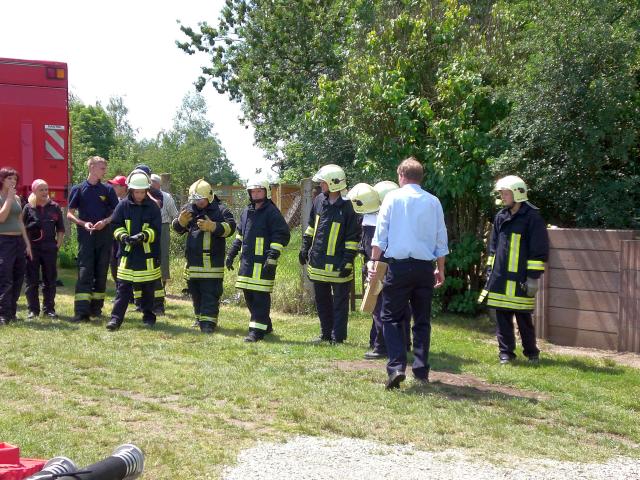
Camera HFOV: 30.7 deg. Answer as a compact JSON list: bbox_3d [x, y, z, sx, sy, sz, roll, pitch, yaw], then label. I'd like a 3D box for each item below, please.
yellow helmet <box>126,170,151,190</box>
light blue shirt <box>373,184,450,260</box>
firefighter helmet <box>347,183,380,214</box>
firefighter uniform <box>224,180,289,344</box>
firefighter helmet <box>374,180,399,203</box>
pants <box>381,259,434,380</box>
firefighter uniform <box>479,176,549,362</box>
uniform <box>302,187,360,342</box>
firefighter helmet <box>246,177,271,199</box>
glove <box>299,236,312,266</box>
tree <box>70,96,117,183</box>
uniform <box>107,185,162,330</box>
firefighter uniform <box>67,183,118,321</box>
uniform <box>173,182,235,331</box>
[{"bbox_3d":[-2.026,-0.664,13.000,0.260,0.235,0.300,0,15,-4],"label":"yellow helmet"},{"bbox_3d":[0.719,-0.147,9.250,0.600,0.620,0.320,0,4,-7],"label":"light blue shirt"},{"bbox_3d":[0.387,-0.369,10.350,0.290,0.260,0.230,2,4,28],"label":"firefighter helmet"},{"bbox_3d":[-0.649,0.222,12.300,0.580,1.680,0.450,2,4,32],"label":"firefighter uniform"},{"bbox_3d":[0.632,-0.420,10.750,0.290,0.250,0.230,2,4,25],"label":"firefighter helmet"},{"bbox_3d":[0.702,0.626,9.350,0.430,0.980,0.360,0,3,0],"label":"pants"},{"bbox_3d":[1.753,0.263,10.550,0.540,1.620,0.400,4,5,44],"label":"firefighter uniform"},{"bbox_3d":[0.111,0.274,11.800,0.540,1.550,0.380,2,4,37],"label":"uniform"},{"bbox_3d":[-0.647,-0.547,12.250,0.255,0.245,0.300,1,3,22],"label":"firefighter helmet"},{"bbox_3d":[-0.141,0.111,11.750,0.130,0.290,0.130,2,4,37],"label":"glove"},{"bbox_3d":[-5.962,-1.996,30.000,2.000,3.500,2.000,0,4,0],"label":"tree"},{"bbox_3d":[-1.956,0.159,12.350,0.550,1.540,0.450,0,4,0],"label":"uniform"},{"bbox_3d":[-2.479,0.120,12.750,0.540,1.520,0.380,-1,4,-9],"label":"firefighter uniform"},{"bbox_3d":[-1.290,0.183,12.900,0.600,1.680,0.480,2,4,30],"label":"uniform"}]

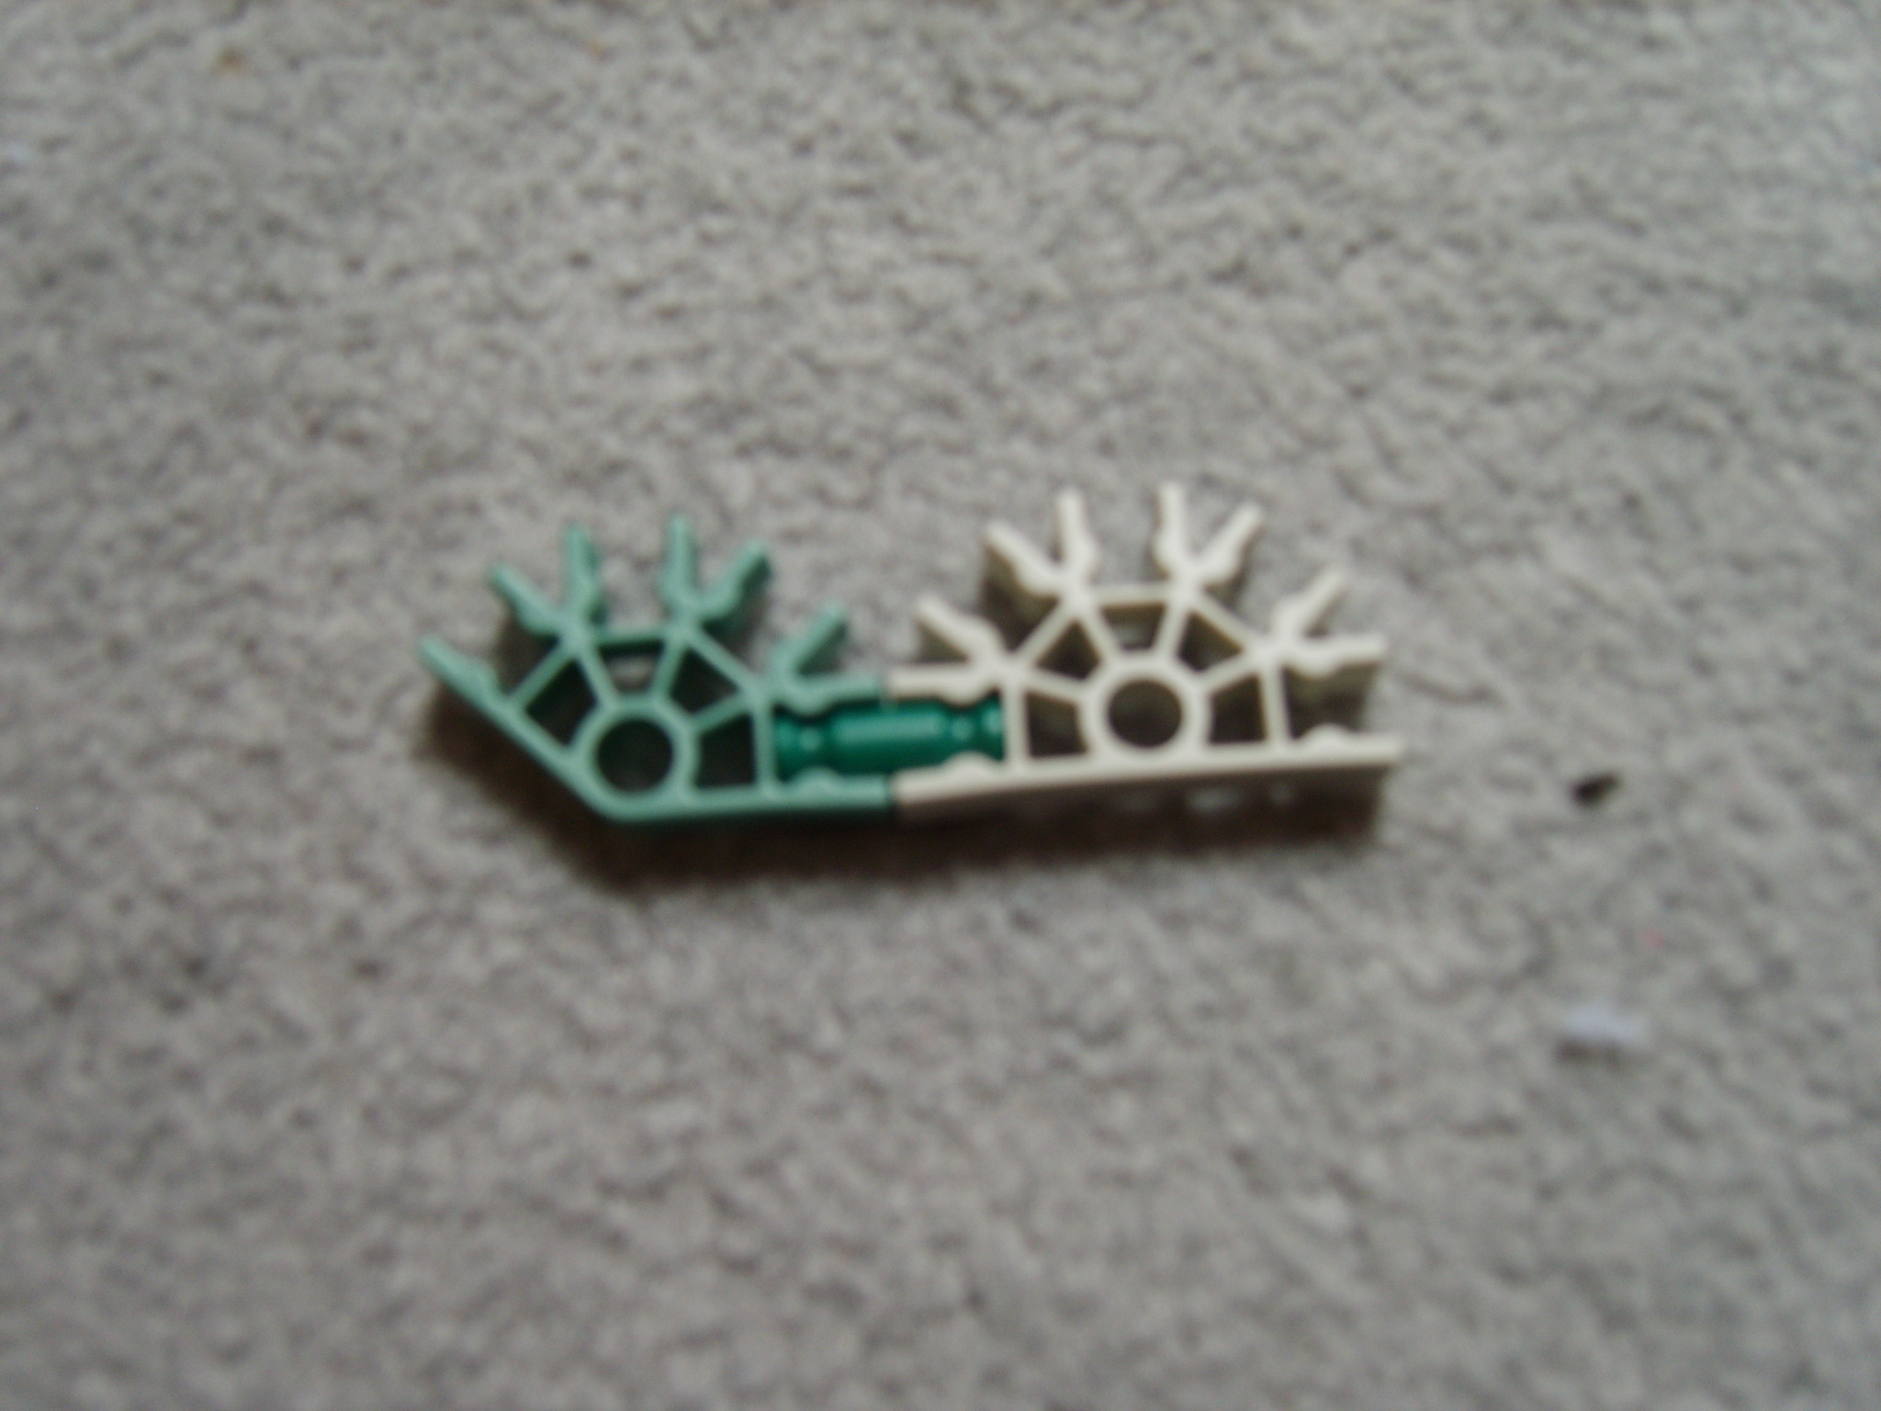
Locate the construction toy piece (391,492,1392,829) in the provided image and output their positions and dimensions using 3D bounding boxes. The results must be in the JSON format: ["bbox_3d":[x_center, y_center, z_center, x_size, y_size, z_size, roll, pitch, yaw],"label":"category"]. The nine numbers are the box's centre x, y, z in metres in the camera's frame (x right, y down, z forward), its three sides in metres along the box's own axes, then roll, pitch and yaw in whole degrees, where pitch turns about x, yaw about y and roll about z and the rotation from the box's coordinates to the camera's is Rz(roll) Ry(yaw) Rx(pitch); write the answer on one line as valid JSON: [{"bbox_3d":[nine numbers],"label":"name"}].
[{"bbox_3d":[-0.003,-0.003,0.146,0.073,0.006,0.023,-5,71,0],"label":"construction toy piece"}]

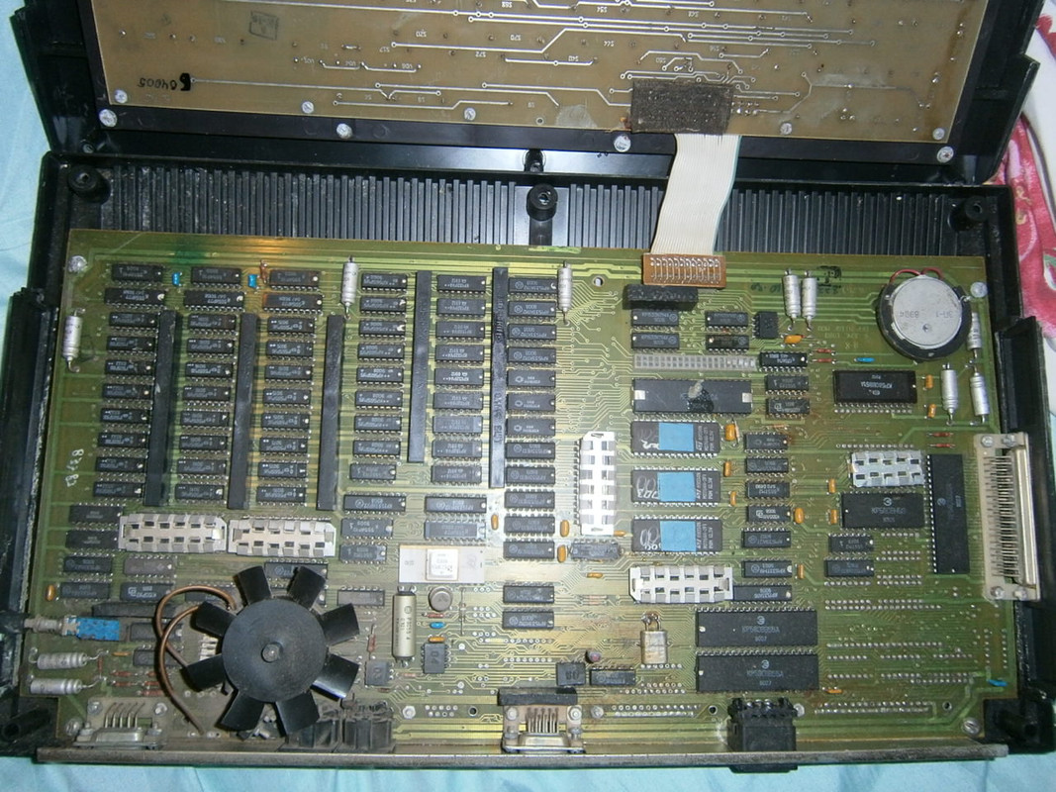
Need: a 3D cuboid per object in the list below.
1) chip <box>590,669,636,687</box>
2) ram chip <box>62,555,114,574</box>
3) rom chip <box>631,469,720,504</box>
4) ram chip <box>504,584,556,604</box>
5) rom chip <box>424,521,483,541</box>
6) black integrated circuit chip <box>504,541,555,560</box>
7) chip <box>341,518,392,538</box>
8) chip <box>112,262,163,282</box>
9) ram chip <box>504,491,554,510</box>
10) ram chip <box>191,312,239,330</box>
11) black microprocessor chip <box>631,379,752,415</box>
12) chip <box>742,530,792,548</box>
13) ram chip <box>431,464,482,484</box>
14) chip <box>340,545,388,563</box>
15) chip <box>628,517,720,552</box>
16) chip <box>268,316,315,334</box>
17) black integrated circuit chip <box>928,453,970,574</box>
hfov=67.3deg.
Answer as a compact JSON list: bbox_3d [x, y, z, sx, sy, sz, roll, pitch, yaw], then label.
[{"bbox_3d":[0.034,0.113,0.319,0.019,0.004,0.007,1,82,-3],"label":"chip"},{"bbox_3d":[-0.170,0.066,0.309,0.019,0.004,0.007,1,81,-3],"label":"ram chip"},{"bbox_3d":[0.061,0.037,0.328,0.037,0.005,0.015,1,83,-3],"label":"rom chip"},{"bbox_3d":[0.000,0.079,0.317,0.021,0.004,0.007,1,81,-3],"label":"ram chip"},{"bbox_3d":[-0.030,0.055,0.322,0.025,0.004,0.008,1,83,-3],"label":"rom chip"},{"bbox_3d":[0.001,0.062,0.320,0.021,0.004,0.007,1,81,-3],"label":"black integrated circuit chip"},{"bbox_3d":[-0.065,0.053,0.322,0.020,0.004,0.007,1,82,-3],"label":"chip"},{"bbox_3d":[-0.162,-0.052,0.329,0.020,0.004,0.007,1,83,-3],"label":"chip"},{"bbox_3d":[0.000,0.043,0.325,0.021,0.004,0.007,1,83,-3],"label":"ram chip"},{"bbox_3d":[-0.130,-0.030,0.328,0.019,0.004,0.007,1,81,-3],"label":"ram chip"},{"bbox_3d":[0.069,0.001,0.336,0.050,0.005,0.015,1,82,-3],"label":"black microprocessor chip"},{"bbox_3d":[0.099,0.060,0.330,0.020,0.004,0.008,1,82,-3],"label":"chip"},{"bbox_3d":[-0.029,0.032,0.327,0.020,0.004,0.008,1,82,-3],"label":"ram chip"},{"bbox_3d":[-0.065,0.063,0.318,0.019,0.004,0.007,1,81,-3],"label":"chip"},{"bbox_3d":[0.061,0.057,0.325,0.037,0.005,0.015,1,81,-3],"label":"chip"},{"bbox_3d":[-0.098,-0.029,0.330,0.019,0.004,0.007,1,81,-3],"label":"chip"},{"bbox_3d":[0.176,0.049,0.333,0.015,0.005,0.050,1,81,-3],"label":"black integrated circuit chip"}]

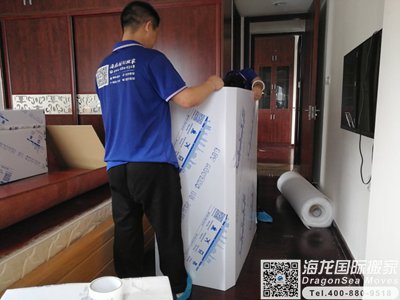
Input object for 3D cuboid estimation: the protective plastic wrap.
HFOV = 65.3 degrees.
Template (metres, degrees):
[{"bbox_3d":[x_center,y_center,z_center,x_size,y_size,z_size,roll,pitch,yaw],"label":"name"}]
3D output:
[{"bbox_3d":[1.116,0.501,3.471,0.285,0.285,1.190,0,8,3],"label":"protective plastic wrap"}]

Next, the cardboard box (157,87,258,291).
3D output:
[{"bbox_3d":[0.127,0.178,2.373,0.525,1.220,1.063,2,8,17],"label":"cardboard box"}]

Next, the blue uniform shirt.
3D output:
[{"bbox_3d":[-0.311,-0.237,1.660,0.470,0.670,0.330,5,9,30],"label":"blue uniform shirt"}]

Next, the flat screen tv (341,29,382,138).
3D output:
[{"bbox_3d":[0.994,-0.365,1.881,0.060,0.535,0.940,2,8,13],"label":"flat screen tv"}]

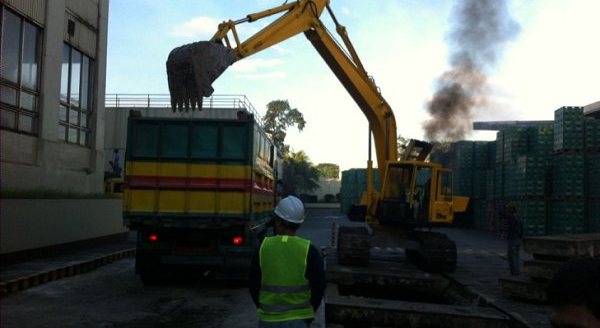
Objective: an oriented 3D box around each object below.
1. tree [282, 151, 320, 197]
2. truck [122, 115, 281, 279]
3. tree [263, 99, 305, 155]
[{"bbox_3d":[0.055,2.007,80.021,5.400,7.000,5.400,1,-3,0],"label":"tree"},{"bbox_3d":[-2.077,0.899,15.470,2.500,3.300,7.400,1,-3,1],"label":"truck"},{"bbox_3d":[-2.256,-1.122,82.206,6.200,13.600,6.200,1,-3,0],"label":"tree"}]

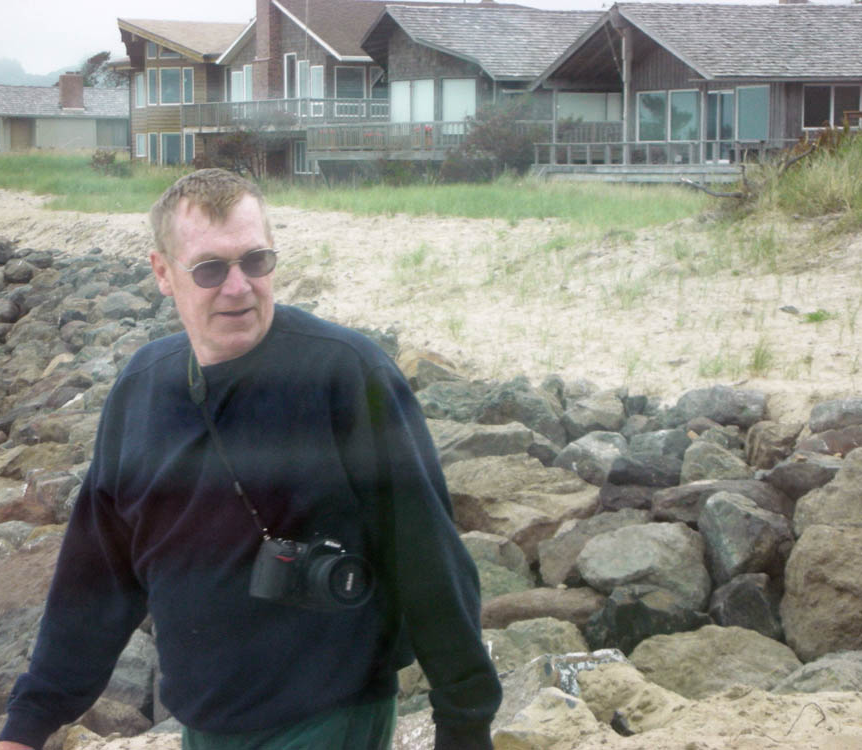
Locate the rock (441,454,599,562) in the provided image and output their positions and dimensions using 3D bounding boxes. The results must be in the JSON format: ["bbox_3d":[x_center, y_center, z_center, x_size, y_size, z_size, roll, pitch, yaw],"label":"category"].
[{"bbox_3d":[0.397,0.590,13.300,0.700,0.440,0.580,0,4,0],"label":"rock"}]

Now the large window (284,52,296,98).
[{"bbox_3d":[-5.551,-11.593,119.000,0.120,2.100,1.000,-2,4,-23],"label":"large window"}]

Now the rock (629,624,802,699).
[{"bbox_3d":[0.957,0.974,10.200,0.580,0.270,0.420,0,5,0],"label":"rock"}]

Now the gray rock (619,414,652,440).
[{"bbox_3d":[1.126,0.294,16.700,0.190,0.150,0.170,0,5,0],"label":"gray rock"}]

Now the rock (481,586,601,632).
[{"bbox_3d":[0.408,0.877,11.300,0.460,0.200,0.340,0,4,0],"label":"rock"}]

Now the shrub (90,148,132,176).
[{"bbox_3d":[-10.460,-6.936,99.000,1.400,0.950,1.300,0,5,0],"label":"shrub"}]

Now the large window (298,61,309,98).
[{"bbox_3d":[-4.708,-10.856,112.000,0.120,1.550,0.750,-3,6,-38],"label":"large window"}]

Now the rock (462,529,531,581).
[{"bbox_3d":[0.260,0.762,12.600,0.340,0.240,0.320,0,4,0],"label":"rock"}]

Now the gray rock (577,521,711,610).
[{"bbox_3d":[0.880,0.785,12.500,0.550,0.350,0.450,0,4,0],"label":"gray rock"}]

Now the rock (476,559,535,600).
[{"bbox_3d":[0.296,0.836,12.400,0.280,0.200,0.260,0,4,0],"label":"rock"}]

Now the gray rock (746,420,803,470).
[{"bbox_3d":[1.744,0.368,15.400,0.310,0.260,0.280,0,5,0],"label":"gray rock"}]

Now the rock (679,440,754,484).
[{"bbox_3d":[1.553,0.487,16.500,0.410,0.260,0.360,0,4,0],"label":"rock"}]

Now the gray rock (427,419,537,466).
[{"bbox_3d":[0.222,0.334,14.800,0.550,0.260,0.450,0,4,0],"label":"gray rock"}]

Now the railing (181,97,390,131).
[{"bbox_3d":[-5.760,-10.132,118.200,3.300,1.150,14.000,-2,4,-23],"label":"railing"}]

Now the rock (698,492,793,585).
[{"bbox_3d":[1.327,0.690,12.800,0.400,0.380,0.380,0,4,0],"label":"rock"}]

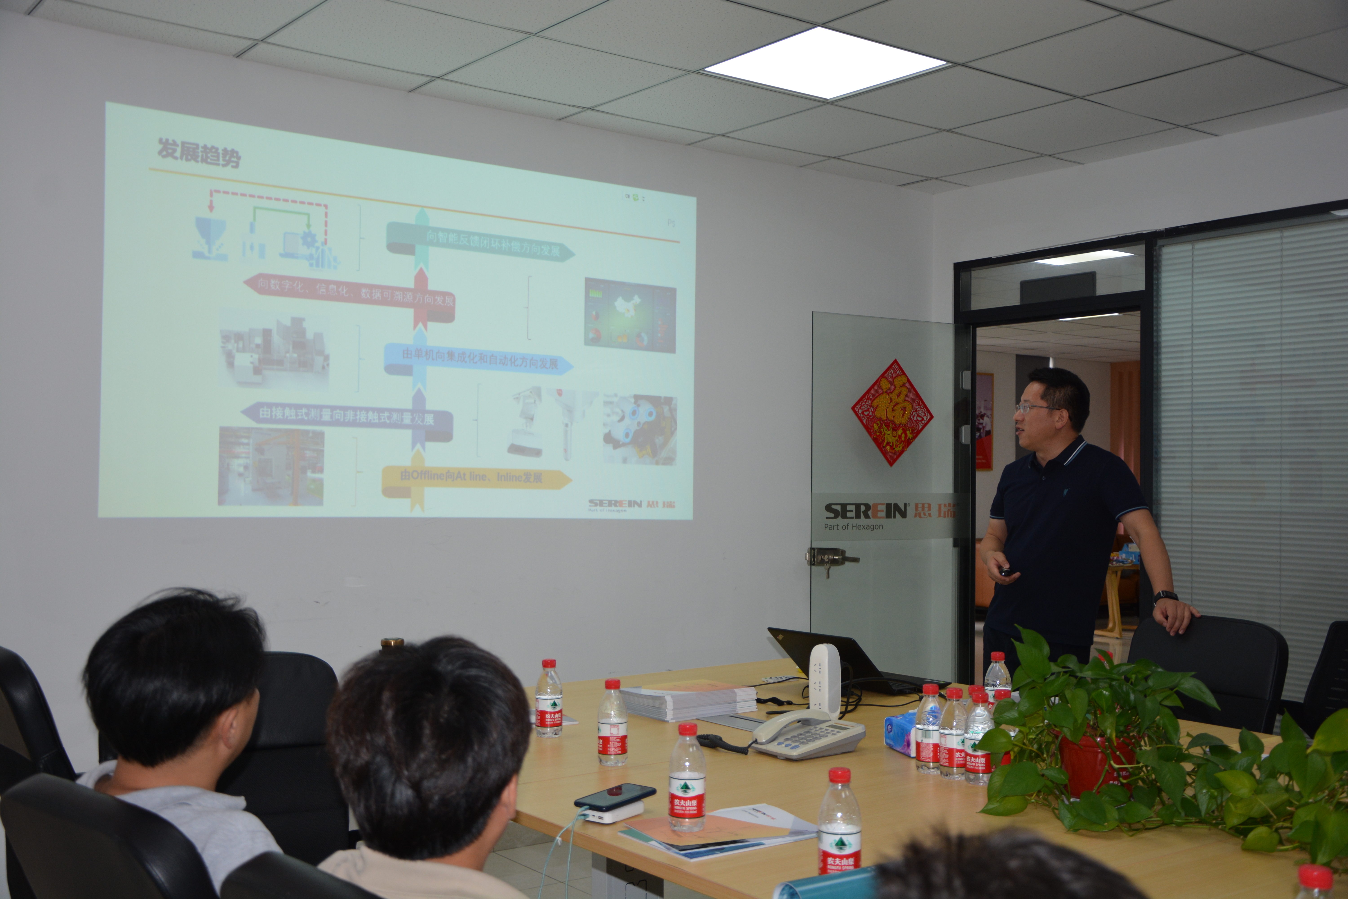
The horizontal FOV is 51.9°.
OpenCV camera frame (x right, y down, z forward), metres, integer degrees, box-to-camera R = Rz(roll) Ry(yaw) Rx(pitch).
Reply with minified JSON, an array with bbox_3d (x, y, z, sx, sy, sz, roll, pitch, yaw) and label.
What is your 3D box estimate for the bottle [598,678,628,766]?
[{"bbox_3d":[-0.129,0.575,2.926,0.062,0.177,0.062,1,-1,0],"label":"bottle"}]

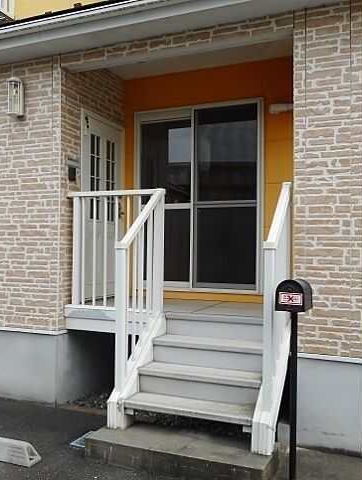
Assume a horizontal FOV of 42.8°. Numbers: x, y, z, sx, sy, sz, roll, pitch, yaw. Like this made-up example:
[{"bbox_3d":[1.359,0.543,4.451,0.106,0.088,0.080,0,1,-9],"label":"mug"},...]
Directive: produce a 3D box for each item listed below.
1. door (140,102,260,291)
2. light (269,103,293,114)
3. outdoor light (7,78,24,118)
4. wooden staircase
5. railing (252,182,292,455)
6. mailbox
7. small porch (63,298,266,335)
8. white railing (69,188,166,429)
[{"bbox_3d":[0.158,-0.466,5.223,1.499,2.072,0.090,0,-1,22],"label":"door"},{"bbox_3d":[1.067,-1.374,4.820,0.300,0.105,0.130,0,-1,22],"label":"light"},{"bbox_3d":[-1.610,-1.420,4.544,0.140,0.375,0.120,0,-1,22],"label":"outdoor light"},{"bbox_3d":[0.181,1.010,3.700,1.013,0.707,0.823,0,-1,22],"label":"wooden staircase"},{"bbox_3d":[0.690,0.478,3.465,0.161,1.933,0.794,0,-1,22],"label":"railing"},{"bbox_3d":[0.691,0.328,2.808,0.175,0.187,0.240,0,-1,26],"label":"mailbox"},{"bbox_3d":[0.091,0.779,4.652,2.136,0.234,1.096,0,-1,22],"label":"small porch"},{"bbox_3d":[-0.754,0.479,4.053,1.007,1.933,0.805,0,-1,22],"label":"white railing"}]

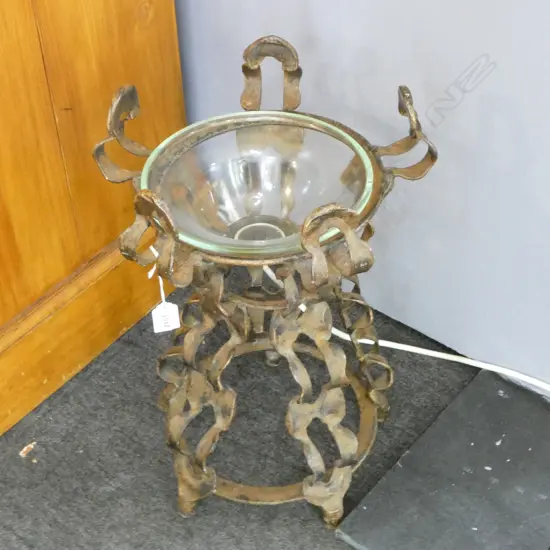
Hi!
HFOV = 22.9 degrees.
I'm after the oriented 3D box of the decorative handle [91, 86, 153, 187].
[{"bbox_3d":[-0.174,-0.170,1.547,0.060,0.103,0.073,14,45,17],"label":"decorative handle"}]

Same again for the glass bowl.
[{"bbox_3d":[-0.019,-0.072,1.548,0.260,0.096,0.260,-1,42,1],"label":"glass bowl"}]

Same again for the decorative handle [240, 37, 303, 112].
[{"bbox_3d":[-0.004,-0.247,1.623,0.073,0.103,0.060,1,43,4],"label":"decorative handle"}]

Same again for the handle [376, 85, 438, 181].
[{"bbox_3d":[0.151,-0.170,1.581,0.064,0.113,0.072,-9,42,-9],"label":"handle"}]

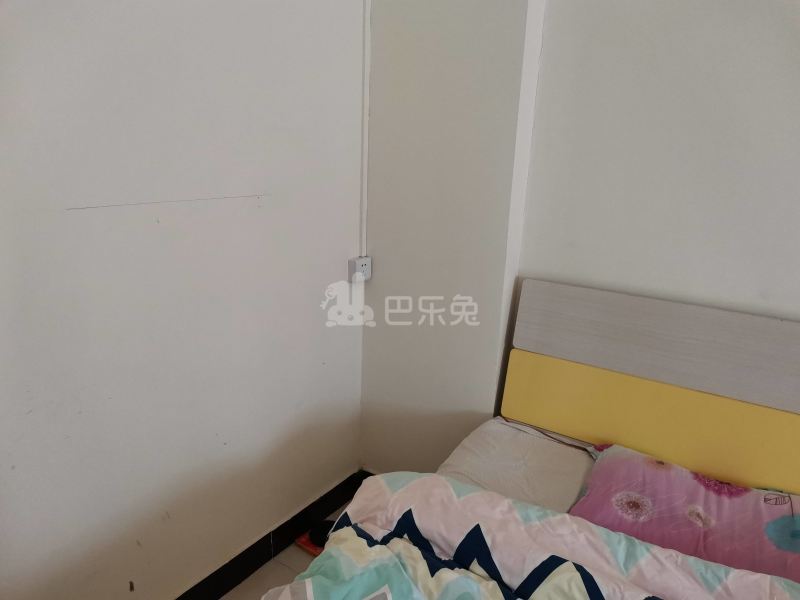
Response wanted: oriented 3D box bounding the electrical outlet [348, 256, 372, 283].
[{"bbox_3d":[-0.139,-0.106,2.096,0.036,0.087,0.087,12,18,32],"label":"electrical outlet"}]

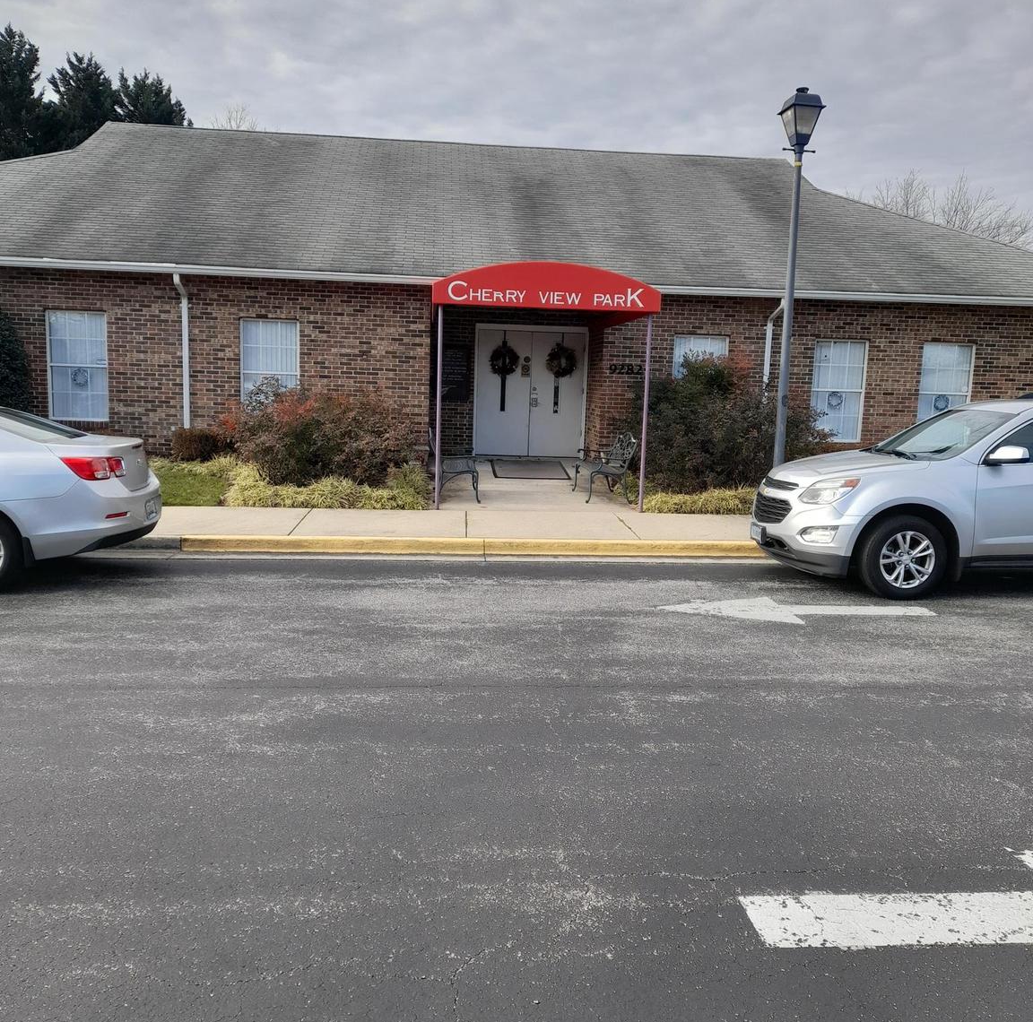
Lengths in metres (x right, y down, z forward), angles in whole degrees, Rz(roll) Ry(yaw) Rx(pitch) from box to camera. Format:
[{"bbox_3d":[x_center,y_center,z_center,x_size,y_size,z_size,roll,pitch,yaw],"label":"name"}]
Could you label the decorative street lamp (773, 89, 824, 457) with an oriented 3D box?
[{"bbox_3d":[3.390,-2.581,12.397,0.450,5.150,0.450,0,8,-11],"label":"decorative street lamp"}]

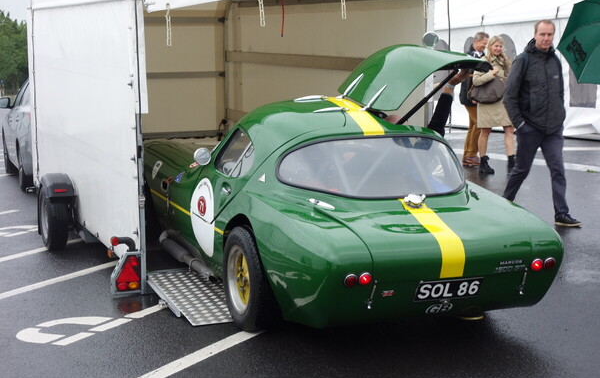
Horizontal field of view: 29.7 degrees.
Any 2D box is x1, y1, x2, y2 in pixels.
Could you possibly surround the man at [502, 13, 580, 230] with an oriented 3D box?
[{"bbox_3d":[2.100,-0.587,9.853,0.540,1.750,0.680,-5,9,-32],"label":"man"}]

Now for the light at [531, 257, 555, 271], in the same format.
[{"bbox_3d":[1.234,0.382,5.734,0.145,0.070,0.045,-3,8,-21],"label":"light"}]

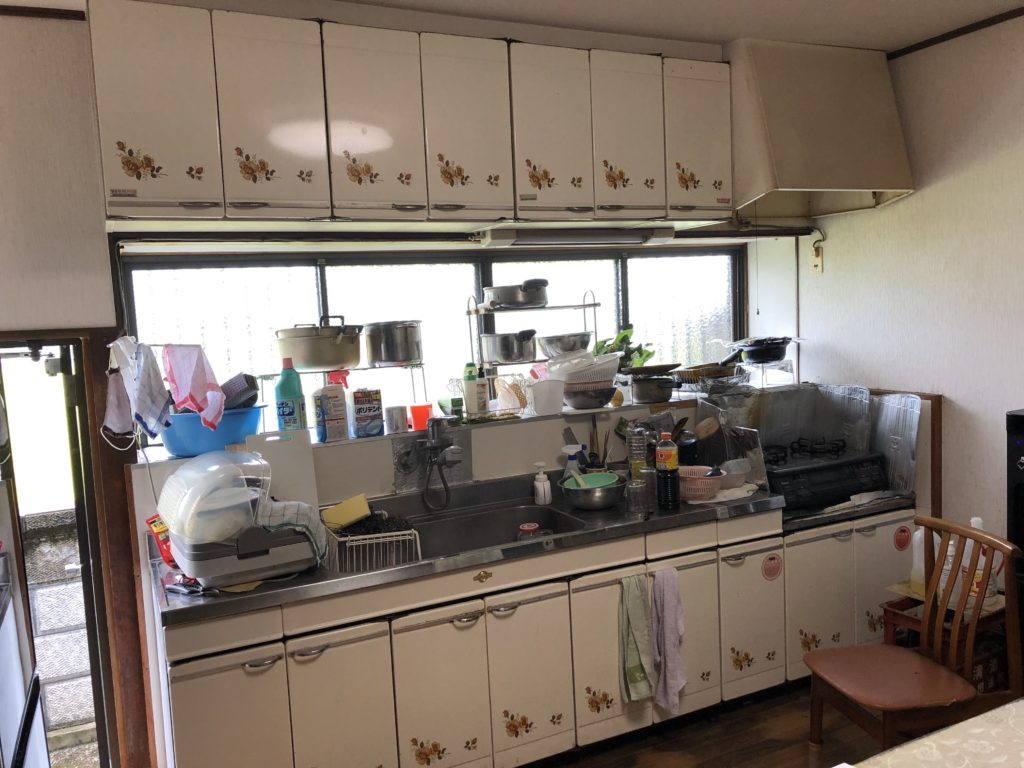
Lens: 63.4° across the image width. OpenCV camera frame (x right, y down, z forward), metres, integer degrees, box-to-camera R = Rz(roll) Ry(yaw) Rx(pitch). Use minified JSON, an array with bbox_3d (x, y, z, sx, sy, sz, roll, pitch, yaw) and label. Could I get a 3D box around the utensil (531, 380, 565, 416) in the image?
[{"bbox_3d":[0.135,0.056,3.280,0.120,0.124,0.120,-2,6,0],"label":"utensil"}]

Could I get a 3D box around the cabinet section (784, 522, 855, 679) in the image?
[{"bbox_3d":[1.171,0.820,3.166,0.343,0.561,0.030,-5,6,-25],"label":"cabinet section"}]

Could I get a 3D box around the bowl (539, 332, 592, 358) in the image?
[{"bbox_3d":[0.214,-0.149,3.275,0.215,0.092,0.215,-3,6,0],"label":"bowl"}]

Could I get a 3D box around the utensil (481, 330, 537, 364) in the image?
[{"bbox_3d":[0.011,-0.138,3.111,0.207,0.135,0.325,-5,6,-25],"label":"utensil"}]

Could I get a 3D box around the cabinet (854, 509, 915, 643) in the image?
[{"bbox_3d":[1.380,0.777,3.524,0.337,0.561,0.500,-5,6,-25],"label":"cabinet"}]

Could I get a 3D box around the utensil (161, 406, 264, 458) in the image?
[{"bbox_3d":[-0.981,0.149,2.745,0.345,0.147,0.345,-5,6,-25],"label":"utensil"}]

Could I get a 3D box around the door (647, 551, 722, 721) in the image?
[{"bbox_3d":[0.603,0.873,2.886,0.298,0.558,0.025,-5,6,-25],"label":"door"}]

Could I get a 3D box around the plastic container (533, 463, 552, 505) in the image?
[{"bbox_3d":[0.116,0.363,3.073,0.068,0.158,0.062,-2,6,3],"label":"plastic container"}]

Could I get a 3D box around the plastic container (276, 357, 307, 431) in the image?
[{"bbox_3d":[-0.753,0.061,2.819,0.092,0.282,0.068,-2,6,10],"label":"plastic container"}]

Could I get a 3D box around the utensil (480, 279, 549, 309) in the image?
[{"bbox_3d":[0.044,-0.346,3.159,0.243,0.103,0.385,-5,6,-25],"label":"utensil"}]

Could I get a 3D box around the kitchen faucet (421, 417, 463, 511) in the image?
[{"bbox_3d":[-0.250,0.275,2.896,0.135,0.320,0.190,-5,6,-25],"label":"kitchen faucet"}]

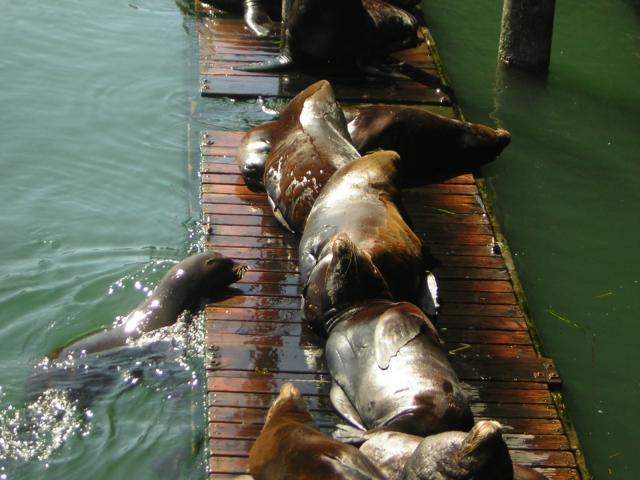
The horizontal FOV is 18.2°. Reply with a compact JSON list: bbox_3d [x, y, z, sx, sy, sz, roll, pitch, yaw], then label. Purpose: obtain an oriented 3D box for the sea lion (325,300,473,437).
[{"bbox_3d":[0.367,0.496,9.428,0.640,0.470,1.450,-1,24,-11],"label":"sea lion"}]

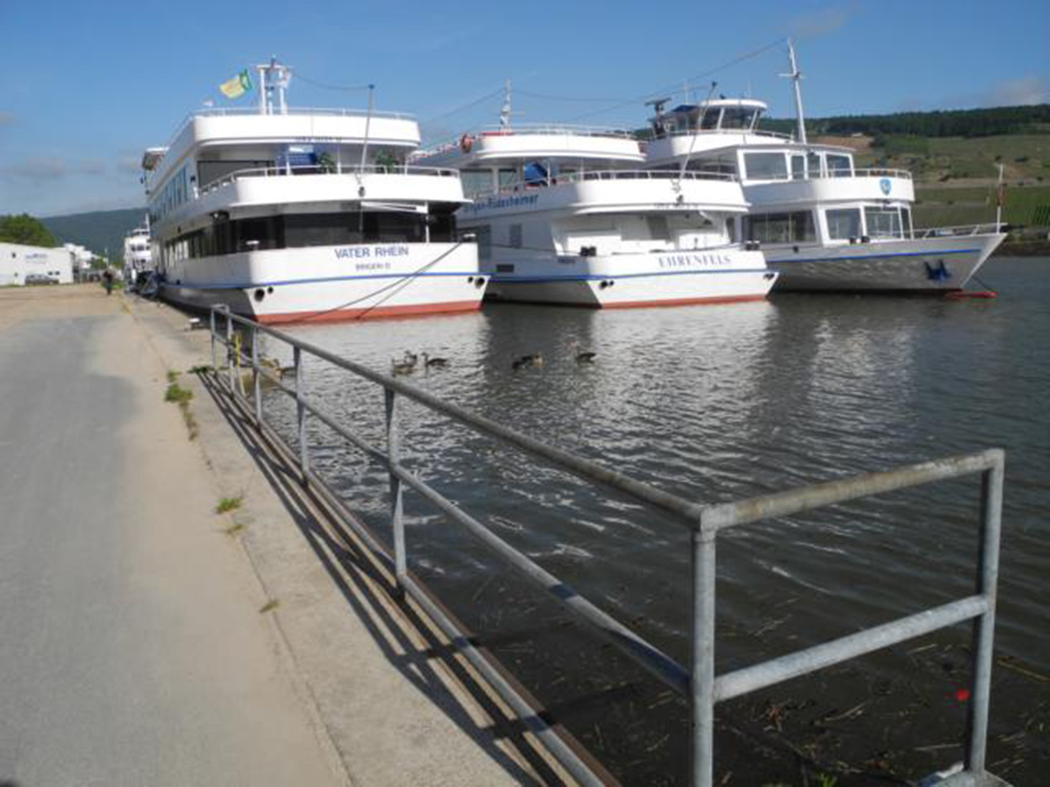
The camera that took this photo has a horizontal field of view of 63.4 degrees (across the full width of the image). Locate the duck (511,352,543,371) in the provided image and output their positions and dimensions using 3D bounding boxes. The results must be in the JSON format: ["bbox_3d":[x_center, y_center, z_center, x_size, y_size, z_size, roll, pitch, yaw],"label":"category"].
[{"bbox_3d":[0.049,-0.581,15.140,0.520,0.280,0.210,-1,9,0],"label":"duck"}]

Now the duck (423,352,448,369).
[{"bbox_3d":[-1.646,-0.611,15.588,0.460,0.270,0.190,-2,9,-6],"label":"duck"}]

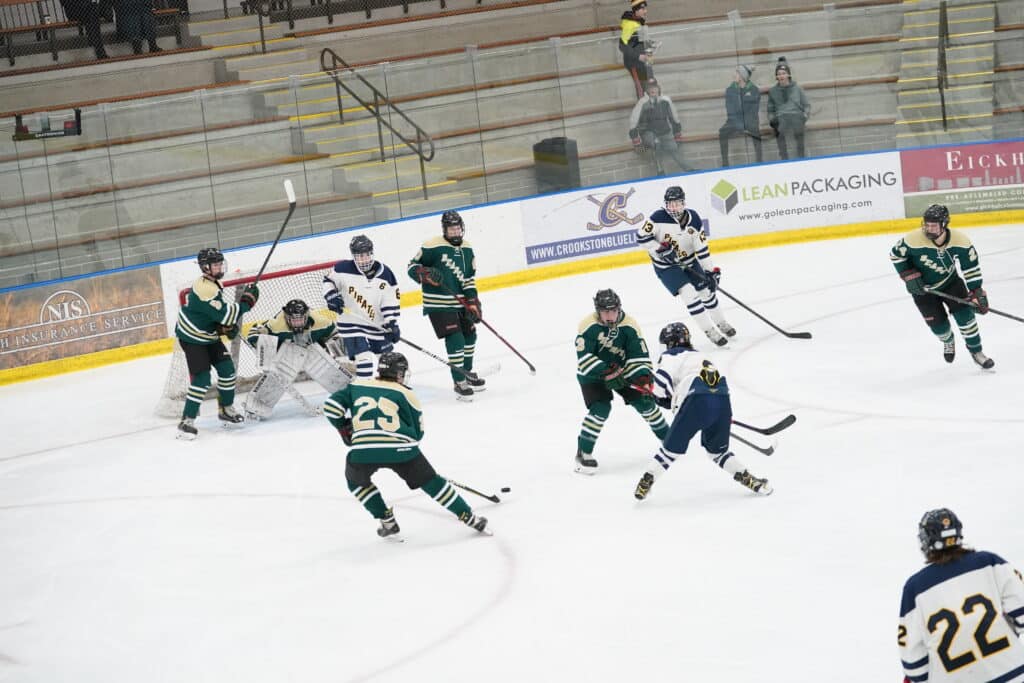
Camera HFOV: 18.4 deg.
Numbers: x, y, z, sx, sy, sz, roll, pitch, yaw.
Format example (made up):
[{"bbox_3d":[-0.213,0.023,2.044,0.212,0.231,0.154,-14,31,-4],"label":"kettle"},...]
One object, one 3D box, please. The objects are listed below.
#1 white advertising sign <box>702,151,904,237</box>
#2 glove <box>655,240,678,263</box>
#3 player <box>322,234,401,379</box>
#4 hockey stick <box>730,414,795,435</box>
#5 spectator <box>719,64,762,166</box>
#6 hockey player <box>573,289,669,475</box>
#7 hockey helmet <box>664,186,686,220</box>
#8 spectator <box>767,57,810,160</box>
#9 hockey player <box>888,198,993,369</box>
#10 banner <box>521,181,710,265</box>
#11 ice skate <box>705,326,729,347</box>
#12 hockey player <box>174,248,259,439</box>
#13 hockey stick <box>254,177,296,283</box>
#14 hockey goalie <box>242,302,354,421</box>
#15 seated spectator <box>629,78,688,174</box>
[{"bbox_3d":[3.624,-1.805,39.186,2.460,0.840,0.050,-6,8,3],"label":"white advertising sign"},{"bbox_3d":[1.545,-0.895,31.569,0.270,0.160,0.160,1,11,42],"label":"glove"},{"bbox_3d":[-1.408,-0.233,30.724,0.760,1.680,0.560,-8,8,-13],"label":"player"},{"bbox_3d":[1.549,0.474,25.603,1.677,0.252,0.070,17,20,-20],"label":"hockey stick"},{"bbox_3d":[2.906,-2.853,40.547,0.580,1.360,0.780,-4,8,13],"label":"spectator"},{"bbox_3d":[0.897,0.291,25.743,0.900,1.540,0.680,-7,8,-8],"label":"hockey player"},{"bbox_3d":[1.644,-1.387,31.742,0.225,0.310,0.270,-5,8,11],"label":"hockey helmet"},{"bbox_3d":[3.494,-2.923,40.429,0.580,1.410,0.780,-5,8,11],"label":"spectator"},{"bbox_3d":[3.895,-0.489,28.790,0.820,1.550,0.740,-7,8,-6],"label":"hockey player"},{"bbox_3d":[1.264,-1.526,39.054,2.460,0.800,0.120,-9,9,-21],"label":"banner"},{"bbox_3d":[2.079,-0.041,32.049,0.110,0.220,0.280,-32,8,-26],"label":"ice skate"},{"bbox_3d":[-2.811,-0.036,29.941,0.760,1.780,0.620,-2,9,25],"label":"hockey player"},{"bbox_3d":[-2.401,-0.753,29.775,0.226,1.656,0.080,26,-3,-40],"label":"hockey stick"},{"bbox_3d":[-2.089,0.094,31.016,1.080,1.080,0.720,-8,8,-15],"label":"hockey goalie"},{"bbox_3d":[1.888,-2.769,40.656,0.720,1.270,0.800,-7,8,-2],"label":"seated spectator"}]

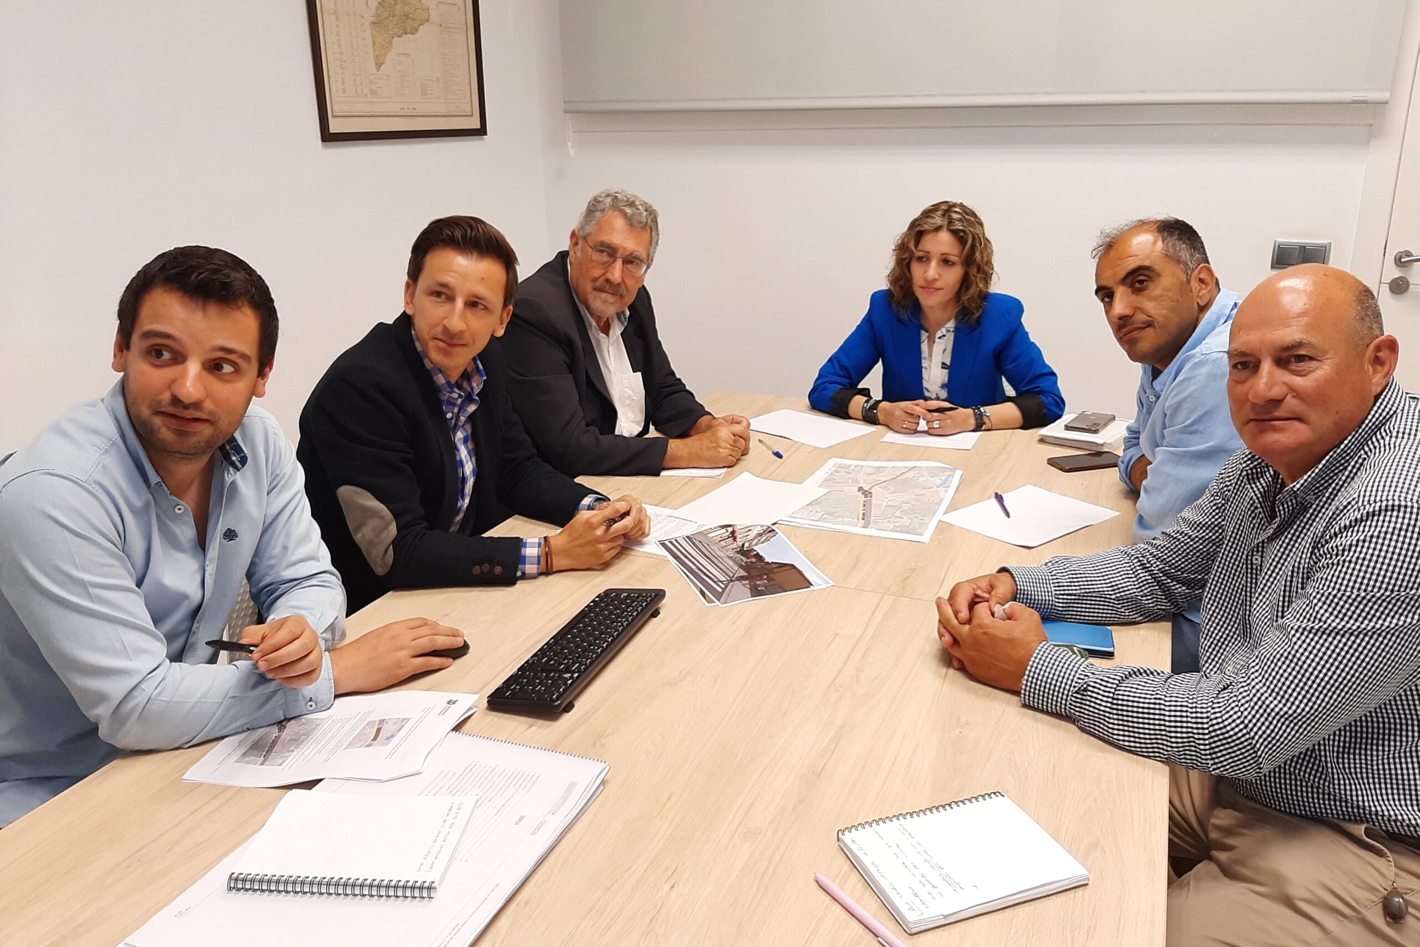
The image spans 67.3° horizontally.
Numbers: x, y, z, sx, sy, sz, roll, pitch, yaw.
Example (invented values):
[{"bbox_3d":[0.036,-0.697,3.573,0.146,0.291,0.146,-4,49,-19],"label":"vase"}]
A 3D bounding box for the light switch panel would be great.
[{"bbox_3d":[1.739,-0.640,3.136,0.150,0.084,0.012,7,20,22],"label":"light switch panel"}]

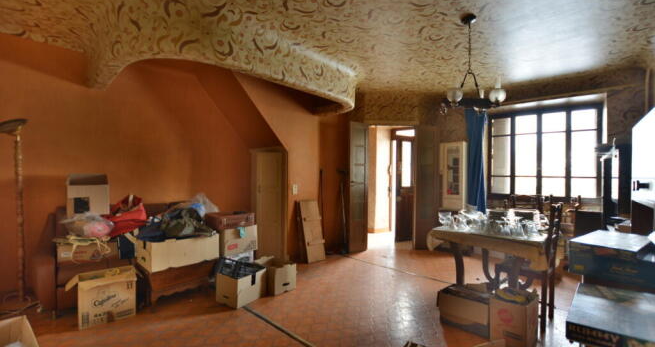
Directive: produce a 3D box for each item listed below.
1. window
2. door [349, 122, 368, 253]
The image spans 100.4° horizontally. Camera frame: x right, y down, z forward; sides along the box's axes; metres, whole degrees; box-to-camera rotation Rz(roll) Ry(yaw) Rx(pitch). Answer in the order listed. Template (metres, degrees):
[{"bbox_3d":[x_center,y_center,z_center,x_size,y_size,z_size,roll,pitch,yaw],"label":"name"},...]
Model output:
[{"bbox_3d":[3.090,-0.280,3.960,1.290,1.250,0.100,0,0,31],"label":"window"},{"bbox_3d":[0.500,0.220,4.385,0.380,2.060,0.045,1,0,-35],"label":"door"}]

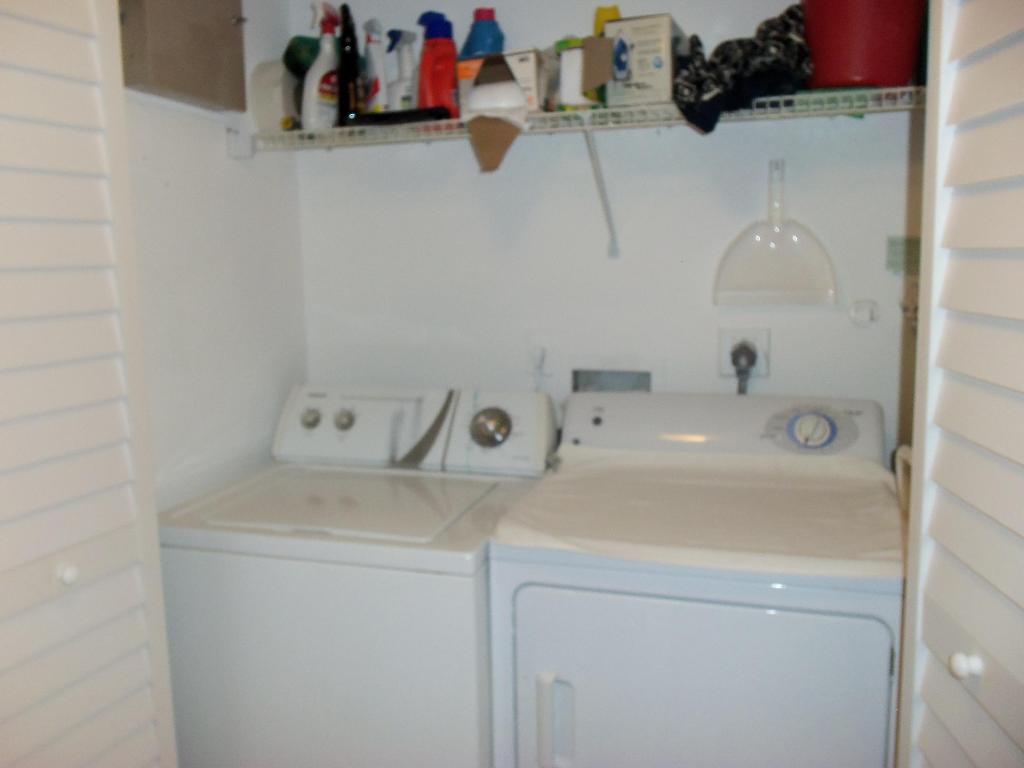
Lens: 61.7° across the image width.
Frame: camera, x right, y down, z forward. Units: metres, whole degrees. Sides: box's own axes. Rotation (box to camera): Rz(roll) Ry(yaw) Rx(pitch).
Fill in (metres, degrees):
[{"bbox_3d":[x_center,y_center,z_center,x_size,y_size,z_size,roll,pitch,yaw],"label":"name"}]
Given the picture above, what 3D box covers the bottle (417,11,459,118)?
[{"bbox_3d":[-0.159,-0.678,1.852,0.090,0.225,0.070,-4,8,-23],"label":"bottle"}]

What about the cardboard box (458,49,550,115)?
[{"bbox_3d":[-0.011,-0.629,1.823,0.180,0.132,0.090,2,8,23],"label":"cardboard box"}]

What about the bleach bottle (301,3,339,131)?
[{"bbox_3d":[-0.431,-0.709,1.930,0.088,0.274,0.060,-5,8,-28],"label":"bleach bottle"}]

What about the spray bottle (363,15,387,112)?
[{"bbox_3d":[-0.310,-0.704,1.968,0.075,0.253,0.057,-6,9,-38],"label":"spray bottle"}]

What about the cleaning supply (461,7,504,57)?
[{"bbox_3d":[-0.067,-0.723,1.966,0.130,0.283,0.095,1,8,17],"label":"cleaning supply"}]

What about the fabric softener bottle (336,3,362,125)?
[{"bbox_3d":[-0.360,-0.701,1.899,0.053,0.265,0.060,3,8,26],"label":"fabric softener bottle"}]

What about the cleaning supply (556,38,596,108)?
[{"bbox_3d":[0.139,-0.632,1.769,0.095,0.148,0.090,1,8,17],"label":"cleaning supply"}]

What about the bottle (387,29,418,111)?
[{"bbox_3d":[-0.248,-0.691,1.951,0.085,0.228,0.060,-3,7,-13],"label":"bottle"}]

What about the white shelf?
[{"bbox_3d":[0.102,-0.553,1.898,1.473,0.042,0.305,1,8,17],"label":"white shelf"}]

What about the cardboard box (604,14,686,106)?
[{"bbox_3d":[0.289,-0.646,1.790,0.131,0.165,0.215,2,8,20],"label":"cardboard box"}]

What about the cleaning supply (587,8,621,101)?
[{"bbox_3d":[0.205,-0.693,1.857,0.070,0.244,0.065,1,8,17],"label":"cleaning supply"}]

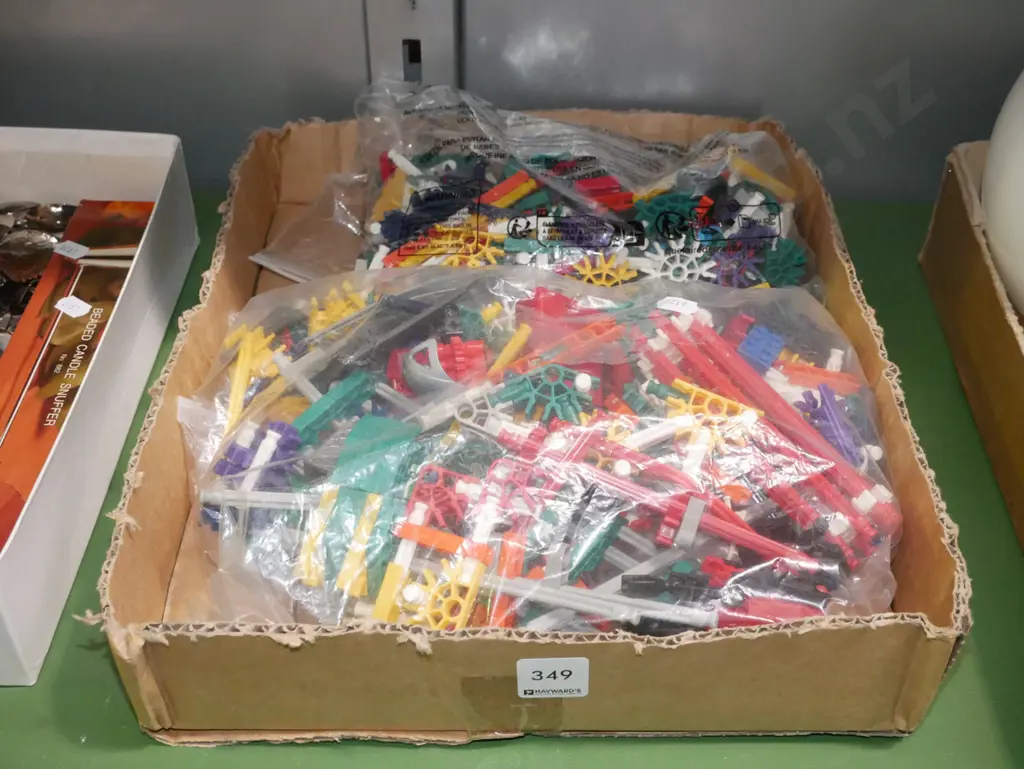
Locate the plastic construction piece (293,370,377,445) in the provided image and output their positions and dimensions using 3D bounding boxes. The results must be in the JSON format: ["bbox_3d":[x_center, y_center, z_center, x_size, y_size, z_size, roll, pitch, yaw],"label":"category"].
[{"bbox_3d":[-0.069,0.009,0.414,0.036,0.020,0.008,-36,68,-8],"label":"plastic construction piece"}]

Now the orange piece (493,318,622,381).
[{"bbox_3d":[0.021,-0.013,0.451,0.061,0.010,0.012,-22,48,-26],"label":"orange piece"}]

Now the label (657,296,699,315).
[{"bbox_3d":[0.074,-0.035,0.475,0.020,0.001,0.011,13,45,13],"label":"label"}]

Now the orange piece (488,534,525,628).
[{"bbox_3d":[-0.002,0.074,0.397,0.010,0.009,0.039,6,68,6],"label":"orange piece"}]

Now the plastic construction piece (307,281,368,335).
[{"bbox_3d":[-0.080,-0.035,0.488,0.029,0.018,0.017,-23,48,-23],"label":"plastic construction piece"}]

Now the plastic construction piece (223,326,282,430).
[{"bbox_3d":[-0.104,-0.002,0.425,0.020,0.013,0.038,6,61,10],"label":"plastic construction piece"}]

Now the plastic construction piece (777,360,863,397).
[{"bbox_3d":[0.130,-0.002,0.450,0.034,0.008,0.009,20,46,20],"label":"plastic construction piece"}]

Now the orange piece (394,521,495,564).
[{"bbox_3d":[-0.026,0.062,0.407,0.038,0.007,0.008,15,45,8],"label":"orange piece"}]

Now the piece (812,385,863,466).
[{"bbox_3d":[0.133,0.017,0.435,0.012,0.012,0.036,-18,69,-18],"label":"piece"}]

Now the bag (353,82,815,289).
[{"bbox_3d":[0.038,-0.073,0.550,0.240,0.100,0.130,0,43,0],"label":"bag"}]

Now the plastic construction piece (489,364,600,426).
[{"bbox_3d":[0.013,0.004,0.412,0.039,0.008,0.024,1,65,-3],"label":"plastic construction piece"}]

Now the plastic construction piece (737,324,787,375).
[{"bbox_3d":[0.109,-0.014,0.466,0.016,0.011,0.016,28,59,15],"label":"plastic construction piece"}]

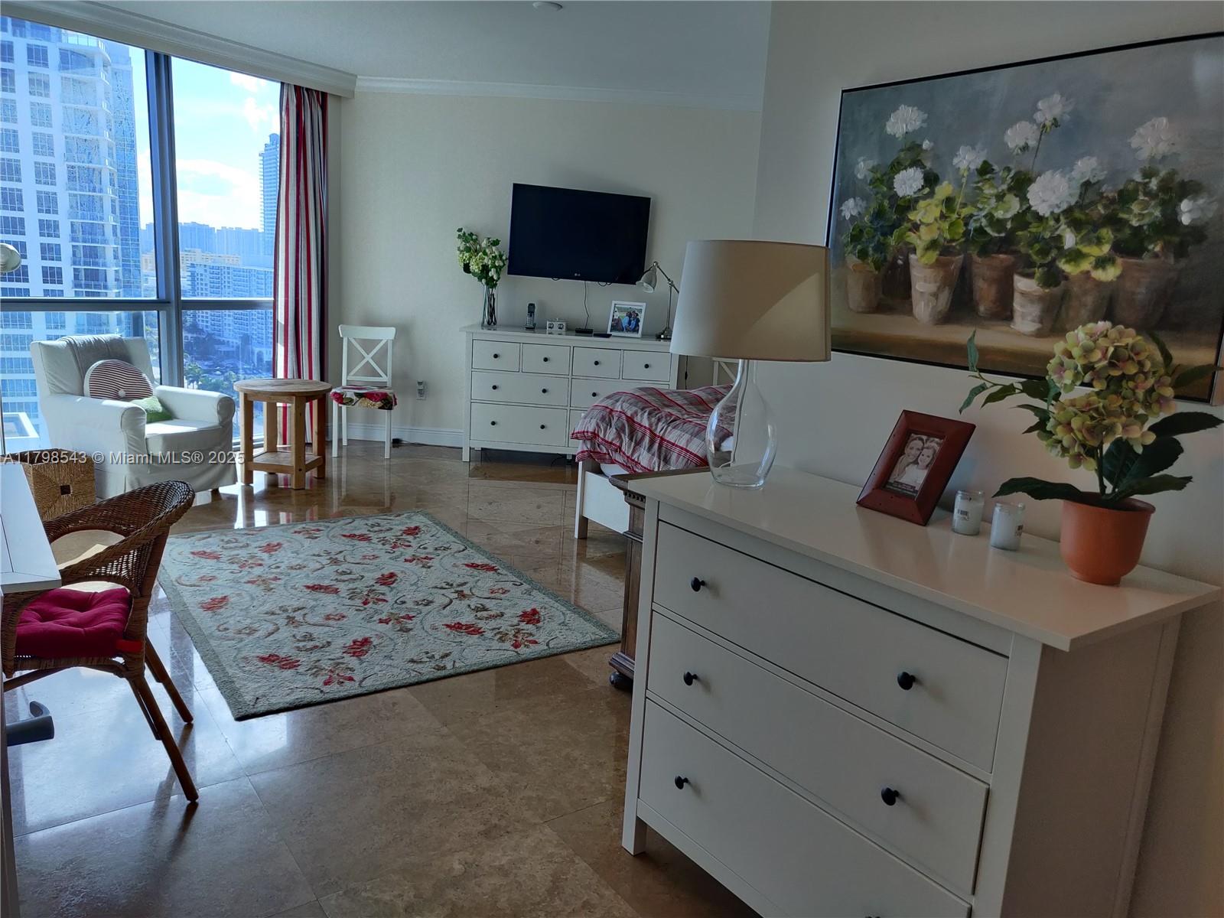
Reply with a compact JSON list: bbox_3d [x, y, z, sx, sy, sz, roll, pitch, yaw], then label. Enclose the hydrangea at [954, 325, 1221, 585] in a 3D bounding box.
[{"bbox_3d":[0.806,-0.007,1.484,0.410,0.436,0.348,10,13,29],"label":"hydrangea"}]

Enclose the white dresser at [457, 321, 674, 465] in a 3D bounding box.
[{"bbox_3d":[-0.287,-0.442,6.660,1.641,0.974,0.497,4,11,6],"label":"white dresser"}]

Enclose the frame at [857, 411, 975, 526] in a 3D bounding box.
[{"bbox_3d":[0.660,0.022,1.915,0.041,0.241,0.197,29,-4,-31],"label":"frame"}]

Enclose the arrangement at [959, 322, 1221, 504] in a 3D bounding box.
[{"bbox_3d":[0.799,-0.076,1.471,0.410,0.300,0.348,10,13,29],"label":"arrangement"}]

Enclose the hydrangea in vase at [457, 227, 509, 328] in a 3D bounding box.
[{"bbox_3d":[-0.960,-1.341,6.575,0.375,0.751,0.320,4,11,6],"label":"hydrangea in vase"}]

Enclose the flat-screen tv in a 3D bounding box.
[{"bbox_3d":[-0.250,-1.673,6.608,1.049,0.642,0.080,0,14,-16],"label":"flat-screen tv"}]

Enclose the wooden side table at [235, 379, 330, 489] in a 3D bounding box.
[{"bbox_3d":[-2.104,-0.164,5.667,0.560,0.628,0.560,3,11,-3],"label":"wooden side table"}]

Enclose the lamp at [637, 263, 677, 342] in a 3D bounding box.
[{"bbox_3d":[0.342,-1.165,6.501,0.340,0.578,0.180,4,11,6],"label":"lamp"}]

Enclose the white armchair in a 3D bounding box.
[{"bbox_3d":[-2.699,-0.204,5.009,0.820,0.880,0.760,9,12,26],"label":"white armchair"}]

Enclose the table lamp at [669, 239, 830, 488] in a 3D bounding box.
[{"bbox_3d":[0.325,-0.215,2.082,0.371,0.561,0.371,3,11,-1],"label":"table lamp"}]

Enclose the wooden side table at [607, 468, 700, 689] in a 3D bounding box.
[{"bbox_3d":[0.377,0.453,3.002,0.641,0.742,0.520,-5,14,-35],"label":"wooden side table"}]

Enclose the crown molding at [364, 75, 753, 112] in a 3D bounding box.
[{"bbox_3d":[-0.375,-2.749,6.632,3.150,0.110,0.090,4,11,3],"label":"crown molding"}]

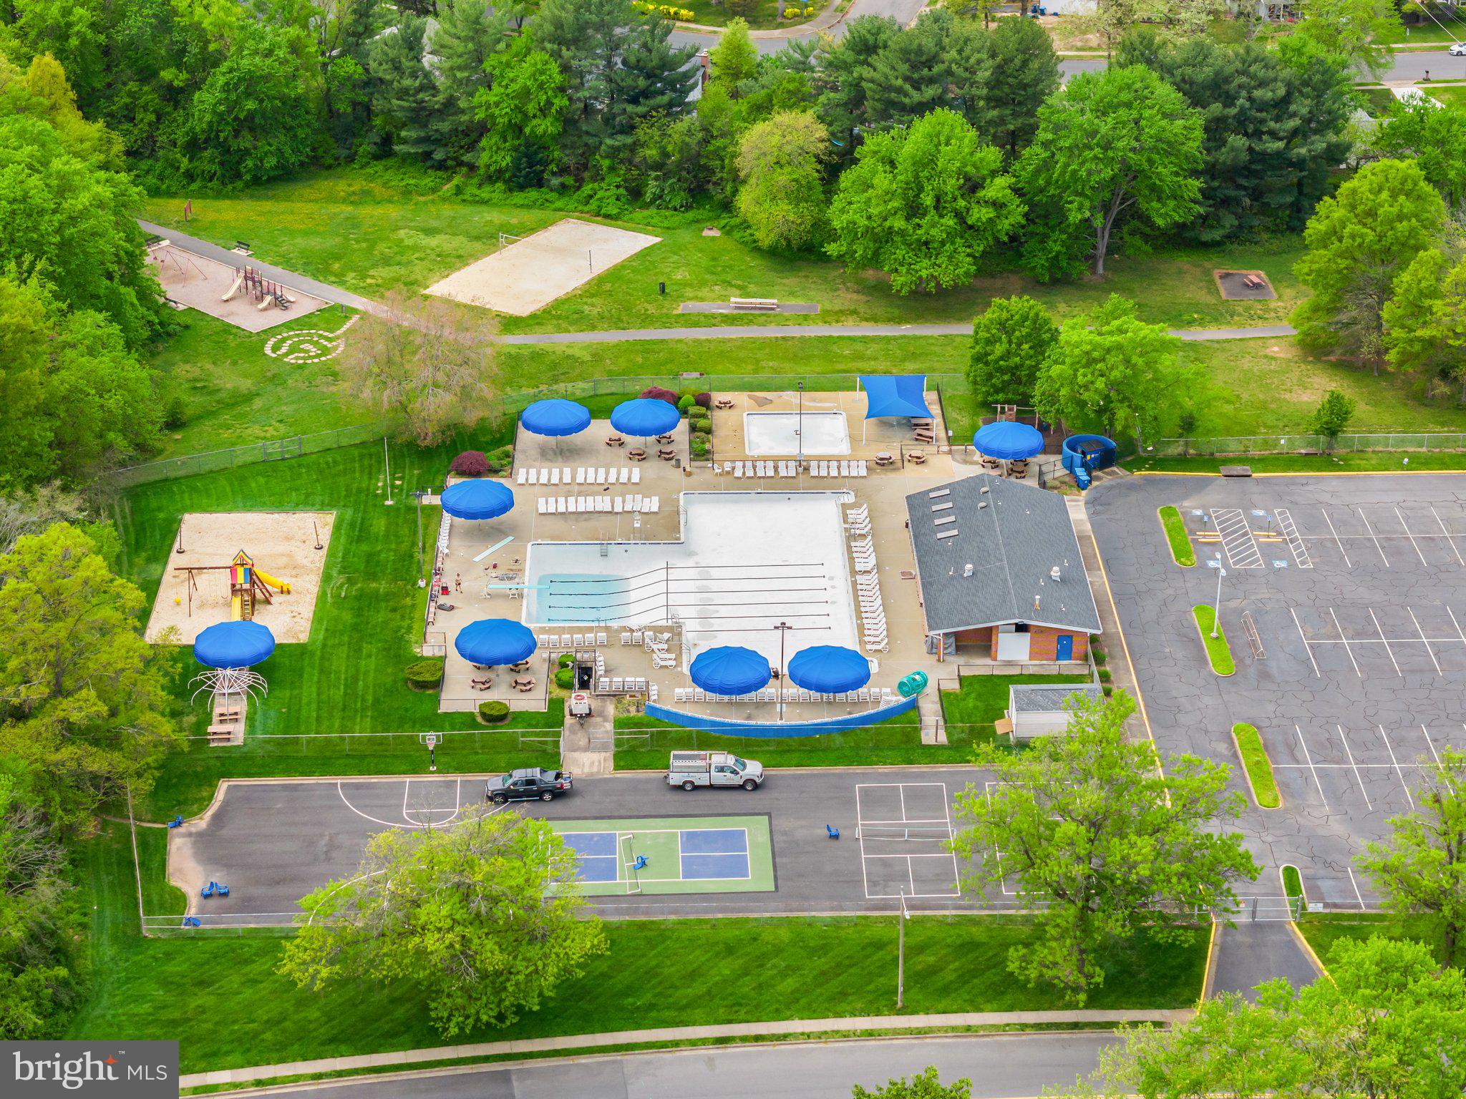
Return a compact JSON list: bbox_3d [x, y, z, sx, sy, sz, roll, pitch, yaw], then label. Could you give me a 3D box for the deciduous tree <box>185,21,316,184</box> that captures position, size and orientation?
[{"bbox_3d":[-50.140,-46.750,308.770,13.520,16.580,13.520,0,28,0],"label":"deciduous tree"}]

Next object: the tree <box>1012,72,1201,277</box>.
[{"bbox_3d":[36.937,-36.440,289.099,17.600,20.300,17.000,0,27,0],"label":"tree"}]

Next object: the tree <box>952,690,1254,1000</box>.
[{"bbox_3d":[22.971,19.306,183.725,18.500,19.000,17.500,0,28,0],"label":"tree"}]

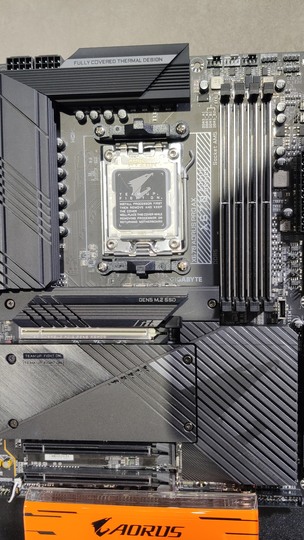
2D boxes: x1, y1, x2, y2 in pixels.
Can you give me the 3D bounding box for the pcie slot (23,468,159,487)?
[{"bbox_3d":[-0.042,0.143,0.376,0.092,0.008,0.011,0,3,6],"label":"pcie slot"}]

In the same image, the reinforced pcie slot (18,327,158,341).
[{"bbox_3d":[-0.044,0.042,0.371,0.093,0.009,0.011,0,3,6],"label":"reinforced pcie slot"}]

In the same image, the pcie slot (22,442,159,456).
[{"bbox_3d":[-0.042,0.122,0.375,0.092,0.008,0.011,0,3,6],"label":"pcie slot"}]

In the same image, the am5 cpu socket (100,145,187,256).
[{"bbox_3d":[-0.006,-0.047,0.364,0.055,0.074,0.007,0,3,6],"label":"am5 cpu socket"}]

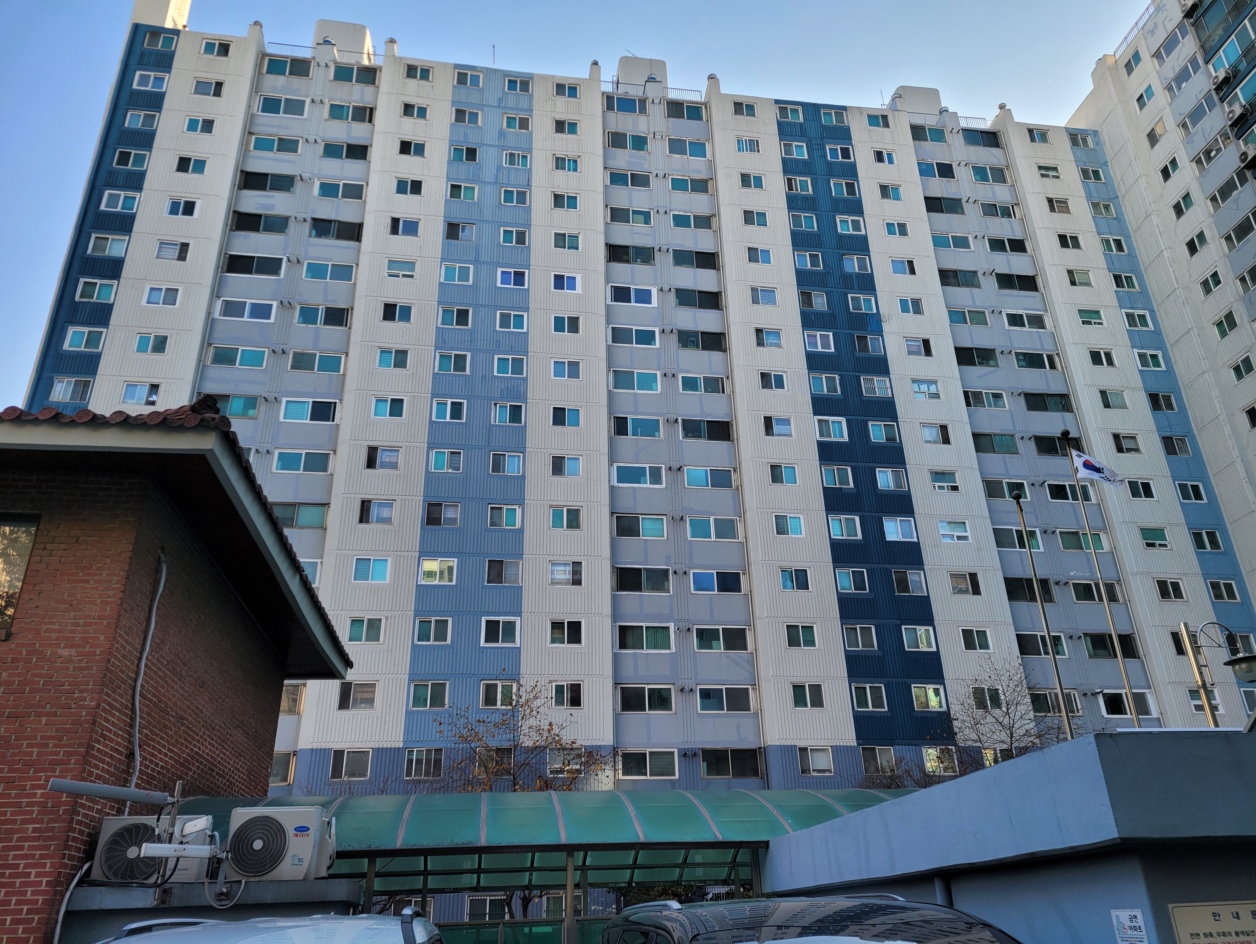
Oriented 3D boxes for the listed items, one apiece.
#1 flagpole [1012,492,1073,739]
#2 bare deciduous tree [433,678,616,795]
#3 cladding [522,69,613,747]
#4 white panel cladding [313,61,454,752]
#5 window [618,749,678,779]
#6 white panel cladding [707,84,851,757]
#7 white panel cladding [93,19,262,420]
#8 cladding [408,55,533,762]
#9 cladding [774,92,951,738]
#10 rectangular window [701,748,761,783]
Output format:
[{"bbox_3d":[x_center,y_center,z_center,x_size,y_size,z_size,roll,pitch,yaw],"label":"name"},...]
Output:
[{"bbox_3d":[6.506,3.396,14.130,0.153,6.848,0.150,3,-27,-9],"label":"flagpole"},{"bbox_3d":[-3.303,10.688,29.151,5.766,8.959,5.200,3,-27,-9],"label":"bare deciduous tree"},{"bbox_3d":[-2.985,-5.798,45.845,3.677,37.151,0.300,3,-27,-9],"label":"cladding"},{"bbox_3d":[-11.159,-6.208,44.636,3.830,37.266,0.300,3,-27,-9],"label":"white panel cladding"},{"bbox_3d":[0.815,11.819,38.231,2.334,1.128,0.150,3,-27,-9],"label":"window"},{"bbox_3d":[7.248,-5.440,48.264,3.922,37.921,0.400,2,-26,-8],"label":"white panel cladding"},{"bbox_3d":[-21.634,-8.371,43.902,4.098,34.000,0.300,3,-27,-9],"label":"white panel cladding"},{"bbox_3d":[-7.149,-5.910,46.063,4.529,37.683,0.400,2,-26,-8],"label":"cladding"},{"bbox_3d":[11.423,-5.147,48.826,4.520,37.656,0.400,2,-26,-8],"label":"cladding"},{"bbox_3d":[4.294,12.223,39.569,2.421,1.241,0.150,2,-26,-8],"label":"rectangular window"}]

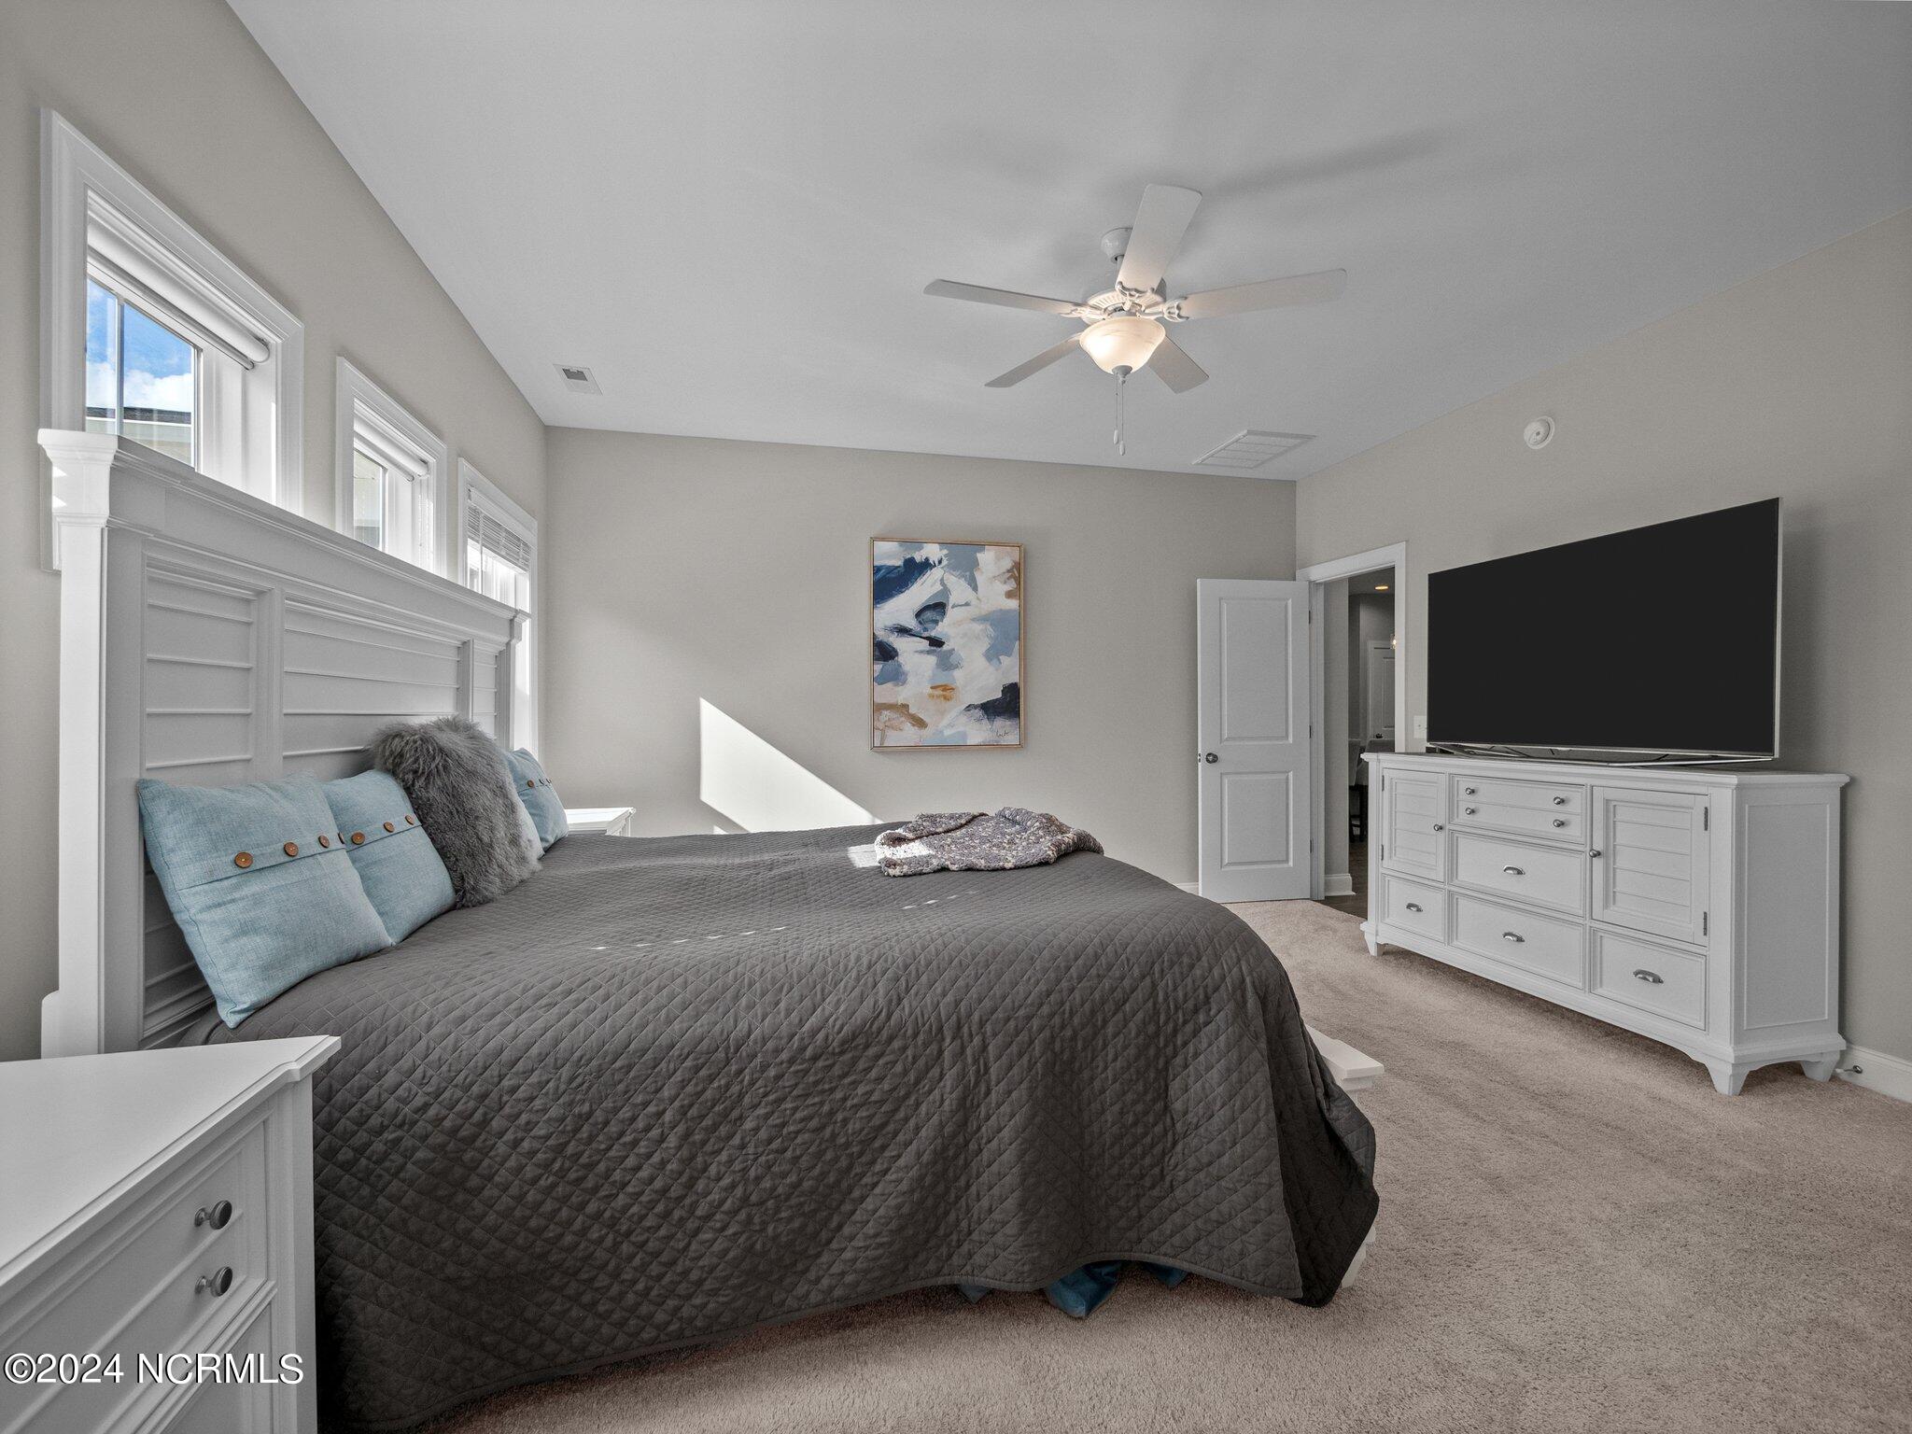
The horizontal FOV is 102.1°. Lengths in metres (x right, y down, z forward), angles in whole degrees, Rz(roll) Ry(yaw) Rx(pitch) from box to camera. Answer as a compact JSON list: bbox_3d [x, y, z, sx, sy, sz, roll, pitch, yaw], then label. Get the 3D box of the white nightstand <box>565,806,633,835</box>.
[{"bbox_3d":[-1.816,0.840,3.645,0.450,0.690,0.730,0,0,-14],"label":"white nightstand"}]

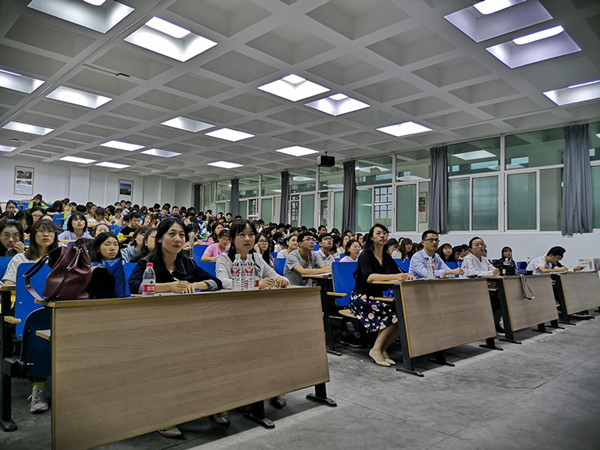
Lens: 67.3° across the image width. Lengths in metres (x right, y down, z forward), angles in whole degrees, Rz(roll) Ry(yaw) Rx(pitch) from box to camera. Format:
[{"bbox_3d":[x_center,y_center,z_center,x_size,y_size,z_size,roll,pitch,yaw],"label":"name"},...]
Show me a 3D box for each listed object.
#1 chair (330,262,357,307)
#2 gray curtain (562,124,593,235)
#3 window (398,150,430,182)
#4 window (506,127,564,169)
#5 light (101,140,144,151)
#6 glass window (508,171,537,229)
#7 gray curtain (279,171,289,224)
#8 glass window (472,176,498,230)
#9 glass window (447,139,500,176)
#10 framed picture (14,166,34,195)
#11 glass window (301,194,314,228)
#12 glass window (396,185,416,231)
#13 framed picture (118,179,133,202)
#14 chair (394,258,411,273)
[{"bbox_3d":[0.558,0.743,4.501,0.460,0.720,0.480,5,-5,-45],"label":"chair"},{"bbox_3d":[5.435,-0.879,8.850,0.469,2.203,0.200,-2,-5,45],"label":"gray curtain"},{"bbox_3d":[2.958,-1.511,11.625,1.051,0.806,0.060,-2,-5,45],"label":"window"},{"bbox_3d":[4.997,-1.599,9.590,1.183,0.806,0.060,-2,-5,45],"label":"window"},{"bbox_3d":[-4.935,-2.219,12.555,0.900,0.090,0.900,5,-5,-45],"label":"light"},{"bbox_3d":[4.964,-0.534,10.093,0.060,1.350,0.639,5,-5,-44],"label":"glass window"},{"bbox_3d":[-0.537,-0.766,15.595,0.160,2.198,0.473,5,-5,-44],"label":"gray curtain"},{"bbox_3d":[4.226,-0.469,10.268,0.612,1.204,0.060,-2,-5,45],"label":"glass window"},{"bbox_3d":[4.041,-1.562,10.545,1.214,0.816,0.060,-2,-5,45],"label":"glass window"},{"bbox_3d":[-9.291,-1.479,15.217,0.556,0.943,0.050,5,-5,-44],"label":"framed picture"},{"bbox_3d":[0.245,-0.387,15.017,0.070,1.340,0.723,5,-5,-45],"label":"glass window"},{"bbox_3d":[2.916,-0.491,12.328,0.070,1.340,0.669,5,-5,-45],"label":"glass window"},{"bbox_3d":[-6.671,-1.259,17.298,0.045,0.928,0.592,-2,-5,45],"label":"framed picture"},{"bbox_3d":[1.735,0.968,6.883,0.500,0.880,0.500,5,-5,-44],"label":"chair"}]

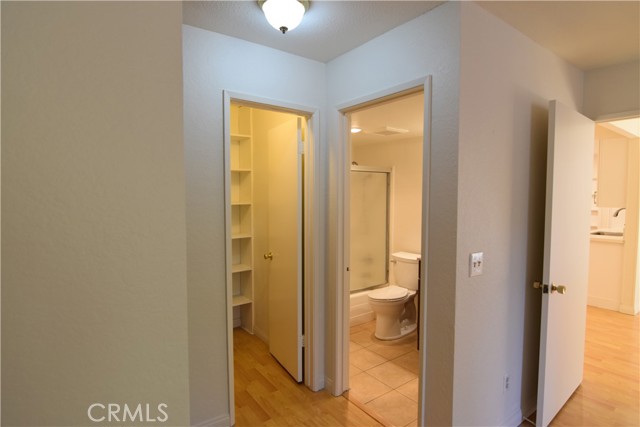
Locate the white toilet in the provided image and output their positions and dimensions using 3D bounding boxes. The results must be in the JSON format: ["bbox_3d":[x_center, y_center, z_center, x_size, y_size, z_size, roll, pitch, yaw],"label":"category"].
[{"bbox_3d":[0.813,0.874,3.591,0.740,0.785,0.430,-2,4,-37],"label":"white toilet"}]

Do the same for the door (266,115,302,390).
[{"bbox_3d":[-0.298,0.287,2.813,0.037,2.014,0.590,-2,4,-30],"label":"door"}]

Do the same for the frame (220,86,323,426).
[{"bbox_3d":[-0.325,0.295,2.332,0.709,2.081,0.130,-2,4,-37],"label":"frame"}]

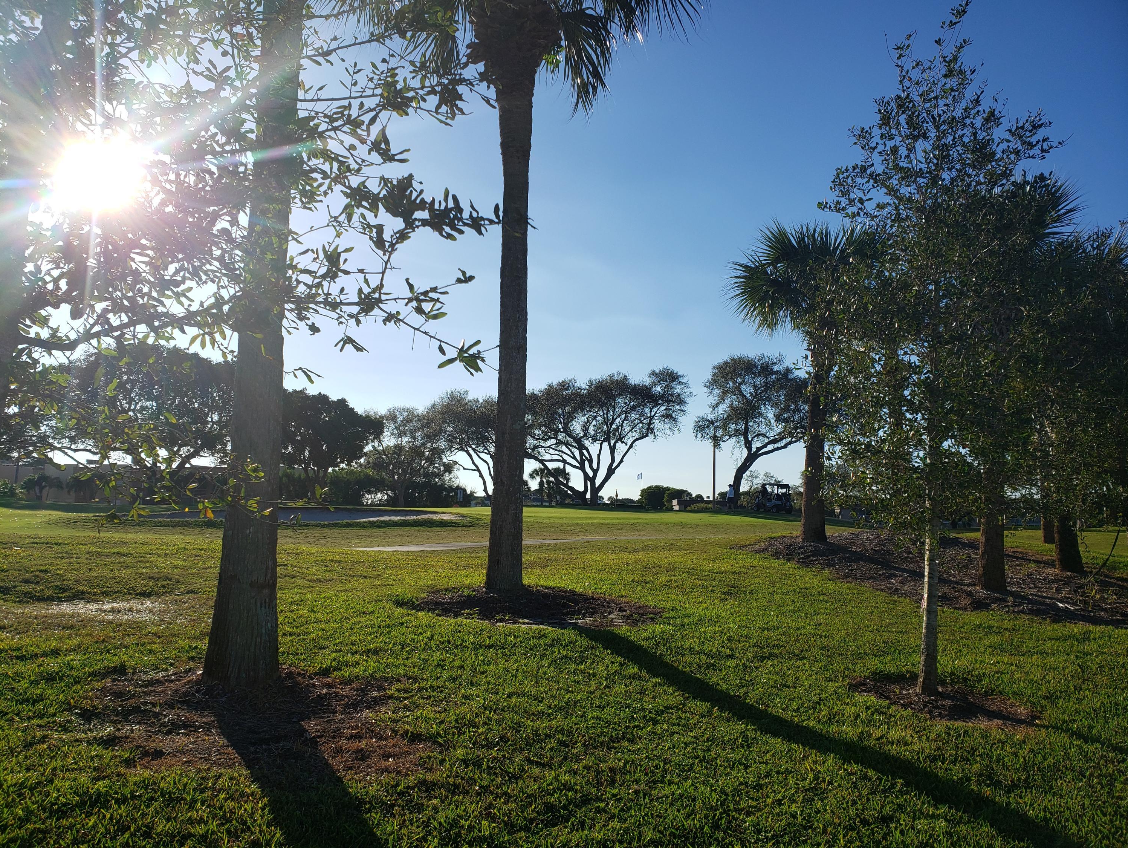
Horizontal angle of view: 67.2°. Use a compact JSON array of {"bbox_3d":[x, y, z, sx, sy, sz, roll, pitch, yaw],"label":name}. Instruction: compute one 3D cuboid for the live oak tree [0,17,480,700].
[{"bbox_3d":[-2.373,-1.030,6.638,4.000,6.000,3.600,0,-5,0],"label":"live oak tree"}]

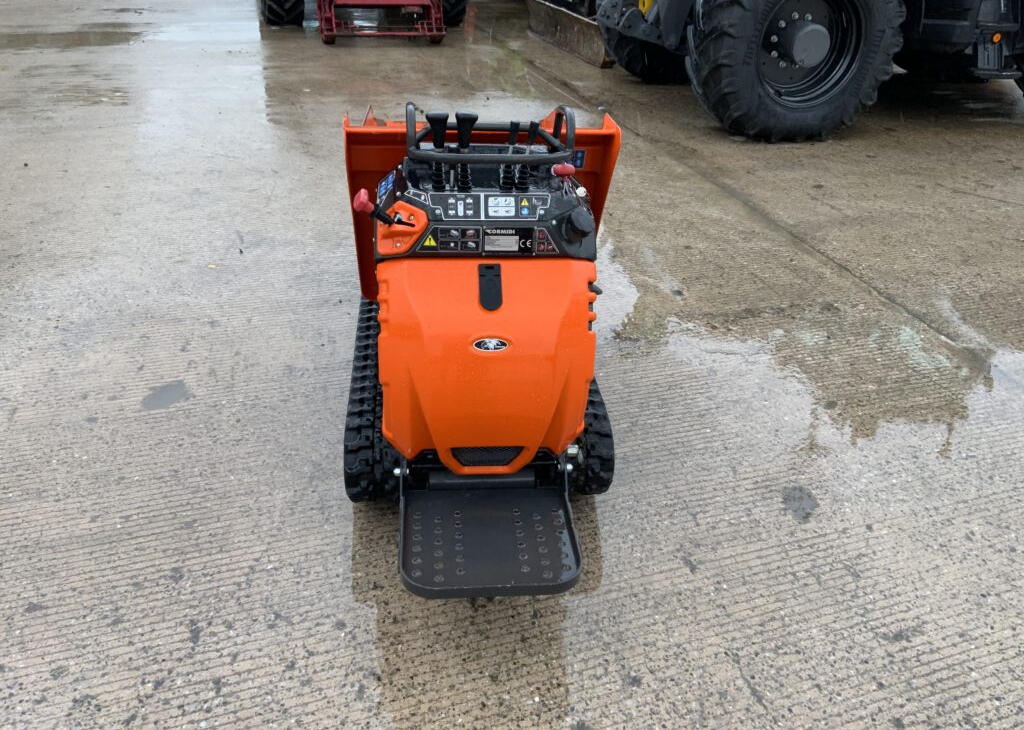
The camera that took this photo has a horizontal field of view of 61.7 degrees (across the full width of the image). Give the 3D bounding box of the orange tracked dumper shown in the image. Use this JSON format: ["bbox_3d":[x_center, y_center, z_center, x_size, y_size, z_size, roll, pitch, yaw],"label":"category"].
[{"bbox_3d":[-0.094,-0.294,2.503,0.750,1.170,1.860,0,30,-6],"label":"orange tracked dumper"}]

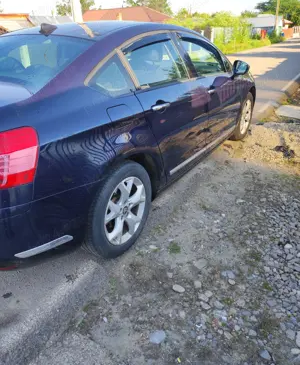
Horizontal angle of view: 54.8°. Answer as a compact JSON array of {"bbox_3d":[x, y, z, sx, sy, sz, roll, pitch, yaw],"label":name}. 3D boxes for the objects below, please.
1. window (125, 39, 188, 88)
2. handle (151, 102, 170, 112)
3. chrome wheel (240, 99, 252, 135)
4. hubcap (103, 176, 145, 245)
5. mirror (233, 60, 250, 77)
[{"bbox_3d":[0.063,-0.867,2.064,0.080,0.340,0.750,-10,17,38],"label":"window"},{"bbox_3d":[0.075,-0.509,1.934,0.050,0.050,0.220,15,31,29],"label":"handle"},{"bbox_3d":[1.323,-0.917,4.053,0.120,0.460,0.460,15,31,29],"label":"chrome wheel"},{"bbox_3d":[-0.179,0.181,1.941,0.090,0.460,0.460,15,31,29],"label":"hubcap"},{"bbox_3d":[0.982,-1.225,3.103,0.190,0.155,0.120,15,31,29],"label":"mirror"}]

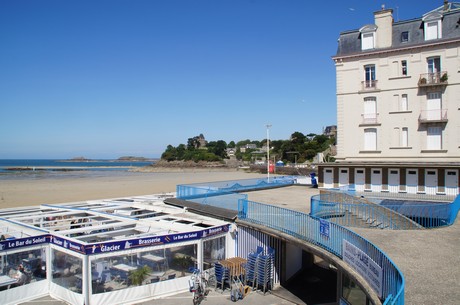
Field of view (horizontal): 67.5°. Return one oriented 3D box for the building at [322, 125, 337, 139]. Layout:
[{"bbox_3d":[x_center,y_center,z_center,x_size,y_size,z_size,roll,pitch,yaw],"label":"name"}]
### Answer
[{"bbox_3d":[62.800,-10.540,205.000,12.000,11.000,10.000,-1,-1,34],"label":"building"}]

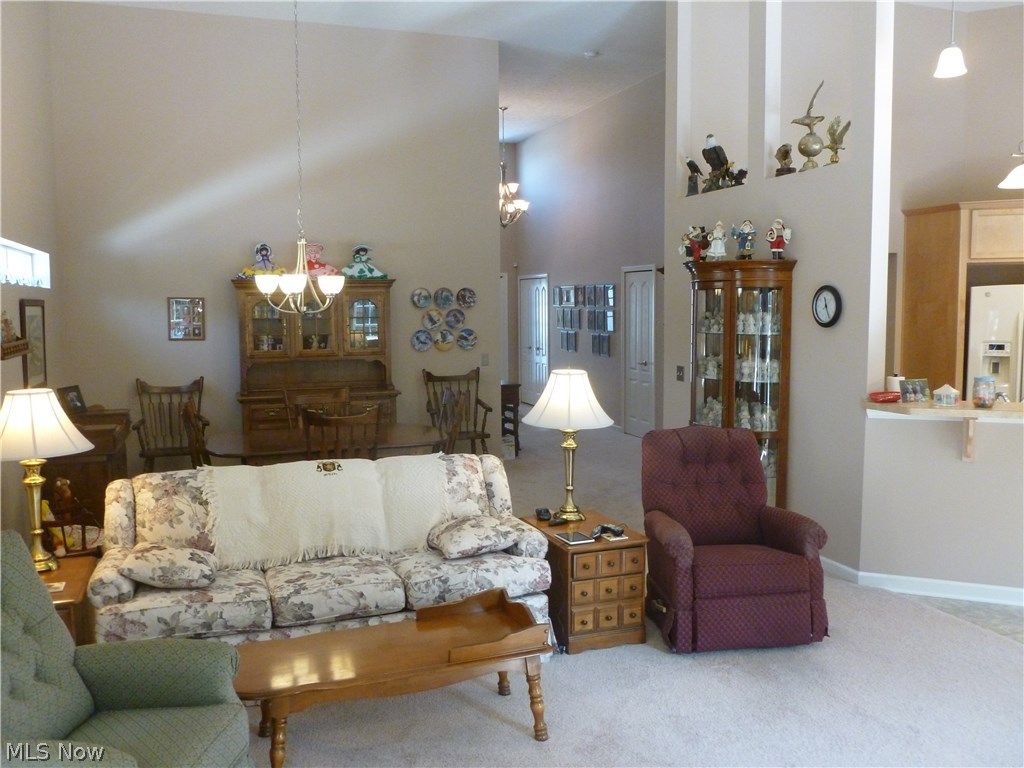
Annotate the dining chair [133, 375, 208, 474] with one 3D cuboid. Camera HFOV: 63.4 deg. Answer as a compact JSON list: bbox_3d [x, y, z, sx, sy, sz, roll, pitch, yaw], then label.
[{"bbox_3d":[-2.886,0.489,7.056,0.610,1.060,0.580,-3,6,-20],"label":"dining chair"}]

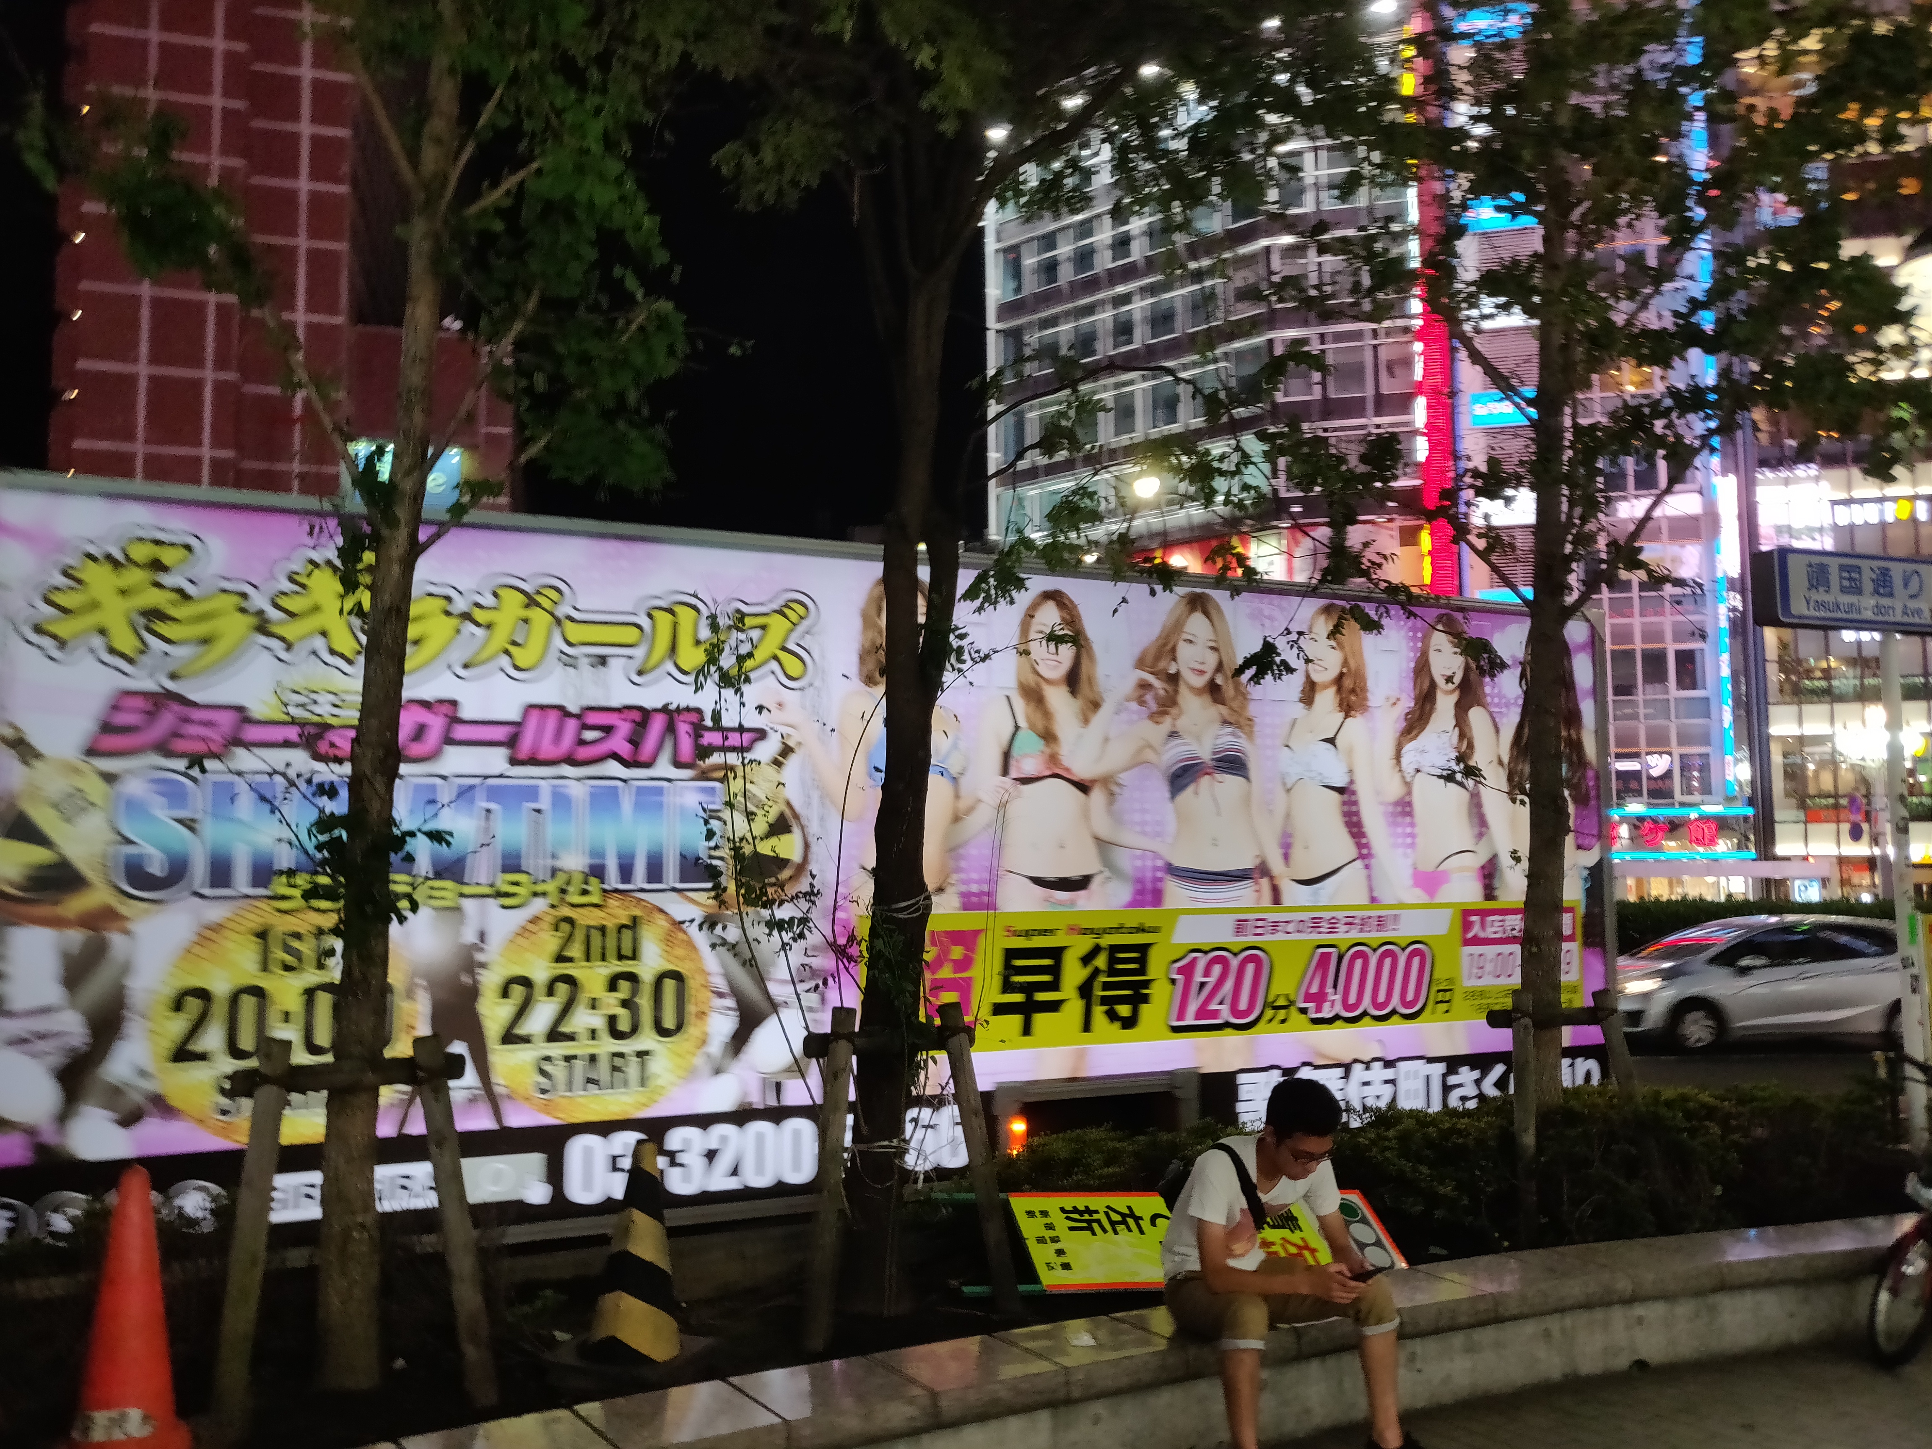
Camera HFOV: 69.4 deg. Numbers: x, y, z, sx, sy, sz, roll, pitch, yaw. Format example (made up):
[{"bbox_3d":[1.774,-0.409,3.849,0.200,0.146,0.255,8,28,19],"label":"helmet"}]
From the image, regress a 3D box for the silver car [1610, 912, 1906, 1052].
[{"bbox_3d":[9.433,3.050,16.724,3.955,1.525,1.695,0,-4,-3],"label":"silver car"}]

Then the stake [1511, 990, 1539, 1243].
[{"bbox_3d":[2.148,1.514,5.357,0.080,0.985,0.080,-2,-5,22],"label":"stake"}]

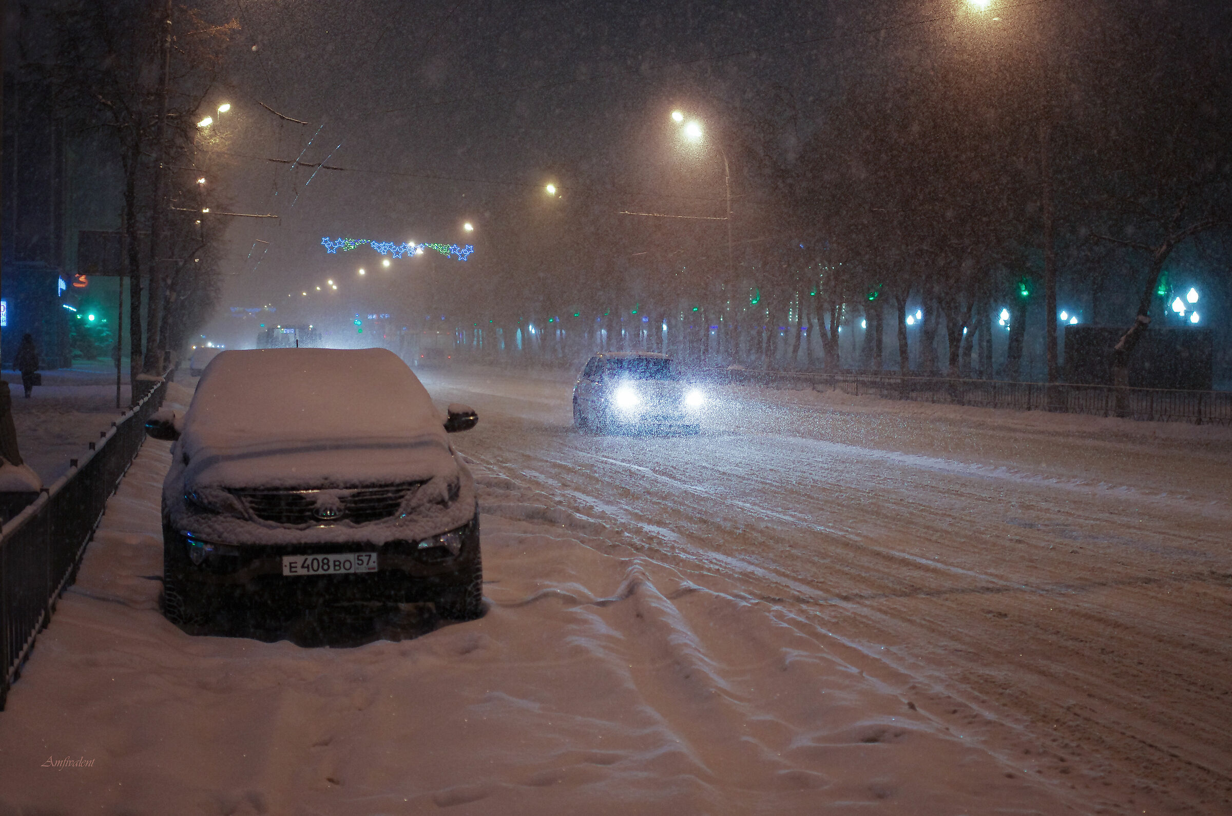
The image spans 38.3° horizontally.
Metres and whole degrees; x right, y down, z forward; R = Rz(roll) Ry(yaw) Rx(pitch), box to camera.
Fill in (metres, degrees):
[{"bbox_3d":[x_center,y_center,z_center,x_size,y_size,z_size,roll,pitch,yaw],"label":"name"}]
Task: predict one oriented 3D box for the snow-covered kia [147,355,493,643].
[{"bbox_3d":[-2.093,0.441,12.046,1.930,1.690,4.450,0,2,-13],"label":"snow-covered kia"}]

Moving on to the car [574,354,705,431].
[{"bbox_3d":[0.357,-0.308,34.352,1.740,1.540,4.150,0,2,-13],"label":"car"}]

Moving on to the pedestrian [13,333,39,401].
[{"bbox_3d":[-15.592,-1.108,47.000,0.640,1.710,0.420,0,2,-13],"label":"pedestrian"}]

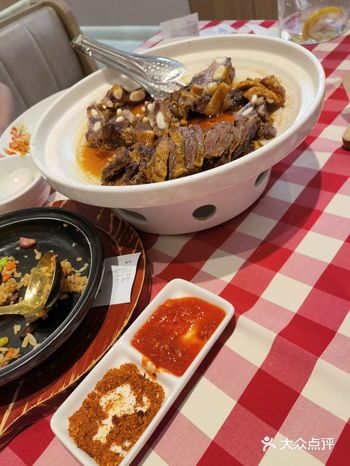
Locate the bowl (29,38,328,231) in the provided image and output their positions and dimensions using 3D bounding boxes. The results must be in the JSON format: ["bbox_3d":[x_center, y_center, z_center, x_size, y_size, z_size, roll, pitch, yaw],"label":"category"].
[{"bbox_3d":[0.007,-0.113,0.436,0.319,0.109,0.319,-10,44,10],"label":"bowl"}]

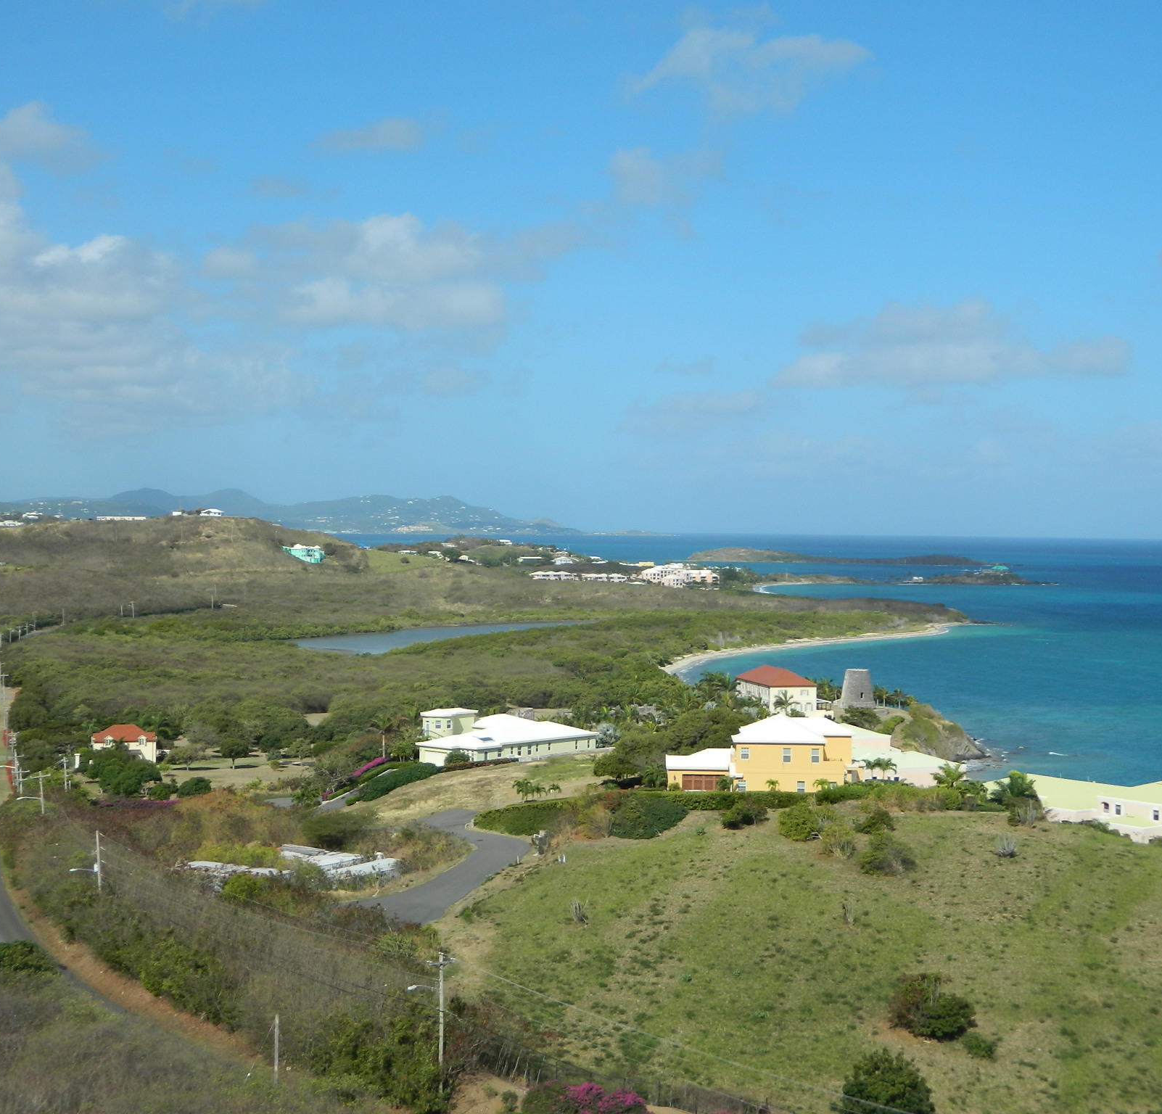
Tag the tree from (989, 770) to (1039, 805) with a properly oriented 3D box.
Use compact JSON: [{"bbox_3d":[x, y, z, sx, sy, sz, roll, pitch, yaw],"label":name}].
[{"bbox_3d":[43.570,23.420,203.000,5.000,4.000,4.800,1,1,0],"label":"tree"}]

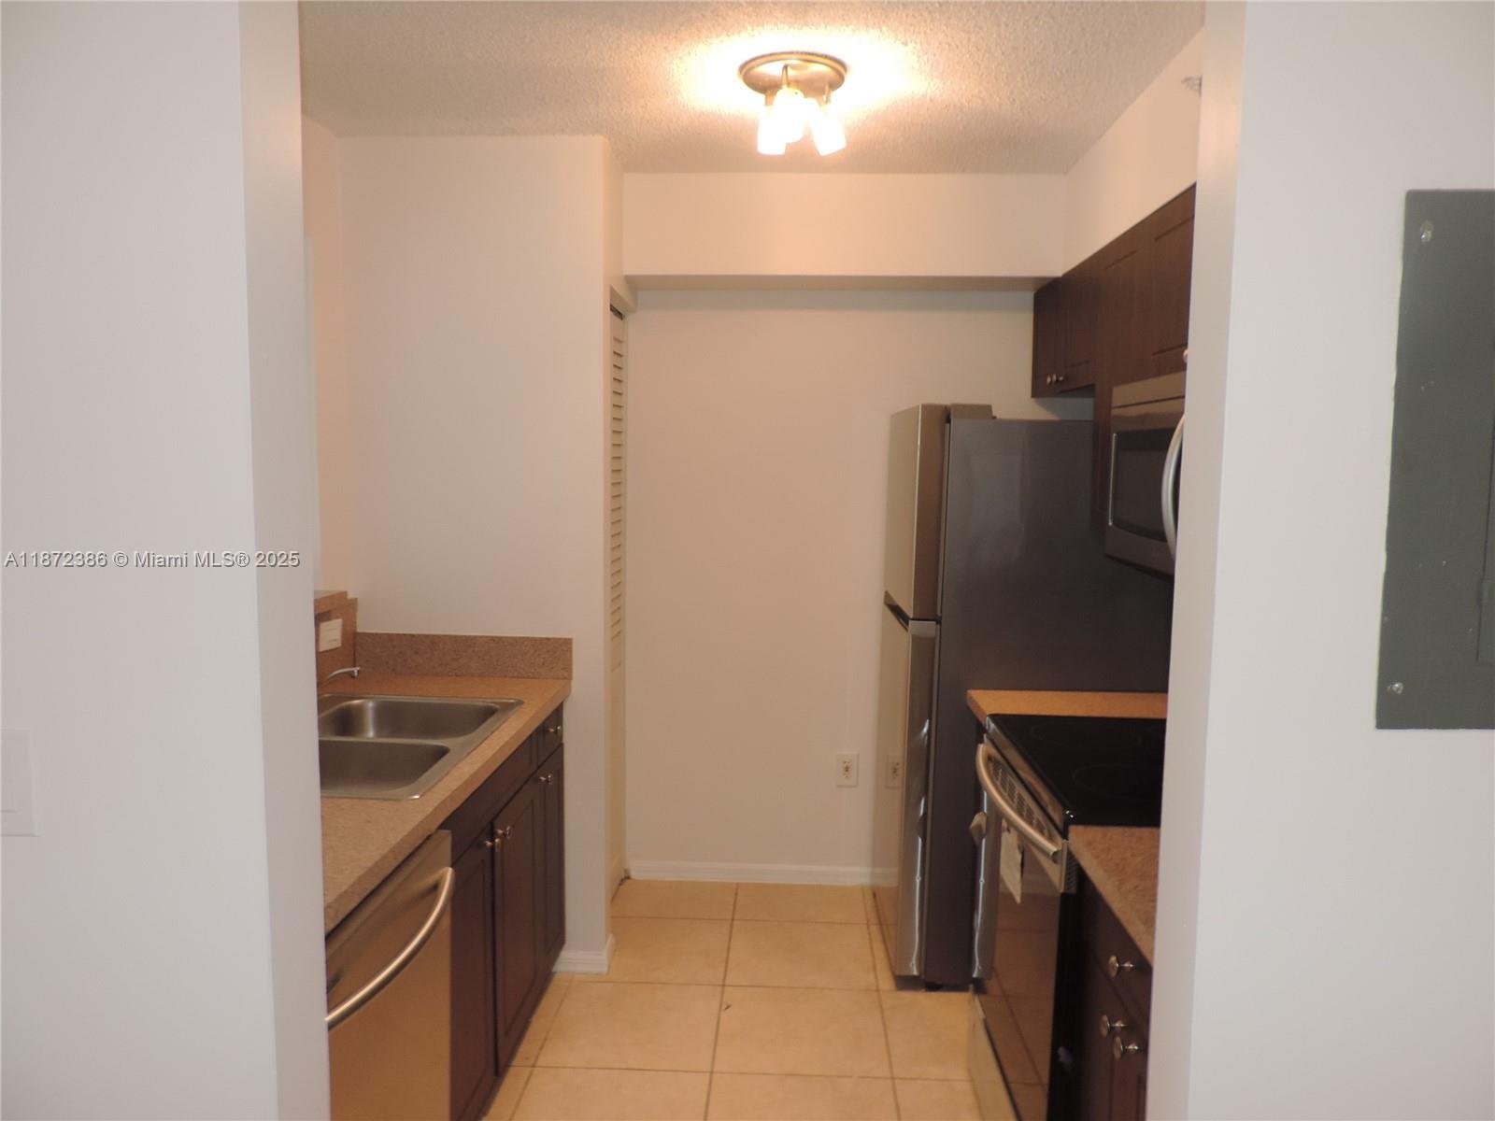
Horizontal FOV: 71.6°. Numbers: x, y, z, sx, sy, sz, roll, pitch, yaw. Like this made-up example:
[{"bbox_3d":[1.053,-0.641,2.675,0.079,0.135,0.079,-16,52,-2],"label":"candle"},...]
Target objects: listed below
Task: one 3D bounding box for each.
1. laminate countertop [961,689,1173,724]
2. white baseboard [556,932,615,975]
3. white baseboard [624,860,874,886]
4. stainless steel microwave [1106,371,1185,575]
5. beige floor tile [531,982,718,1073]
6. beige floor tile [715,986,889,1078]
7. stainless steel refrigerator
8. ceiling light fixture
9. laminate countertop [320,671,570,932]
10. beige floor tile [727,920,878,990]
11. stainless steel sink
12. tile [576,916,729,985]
[{"bbox_3d":[0.943,0.408,2.793,0.642,0.038,0.315,1,5,3],"label":"laminate countertop"},{"bbox_3d":[-0.498,1.214,3.222,0.157,0.064,0.157,1,5,3],"label":"white baseboard"},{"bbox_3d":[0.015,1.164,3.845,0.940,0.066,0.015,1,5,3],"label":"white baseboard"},{"bbox_3d":[1.044,-0.178,2.173,0.400,0.415,0.760,1,5,3],"label":"stainless steel microwave"},{"bbox_3d":[-0.306,1.284,2.865,0.453,0.010,0.448,1,5,3],"label":"beige floor tile"},{"bbox_3d":[0.149,1.289,2.845,0.453,0.010,0.448,1,5,3],"label":"beige floor tile"},{"bbox_3d":[0.851,0.389,3.323,0.793,1.715,0.725,1,5,3],"label":"stainless steel refrigerator"},{"bbox_3d":[0.112,-1.068,2.478,0.255,0.183,0.255,1,5,3],"label":"ceiling light fixture"},{"bbox_3d":[-0.889,0.441,2.223,0.662,0.038,1.770,1,5,3],"label":"laminate countertop"},{"bbox_3d":[0.169,1.251,3.293,0.453,0.010,0.448,1,5,3],"label":"beige floor tile"},{"bbox_3d":[-0.895,0.500,2.386,0.565,0.193,0.835,1,5,3],"label":"stainless steel sink"},{"bbox_3d":[-0.286,1.246,3.313,0.453,0.010,0.448,1,5,3],"label":"tile"}]

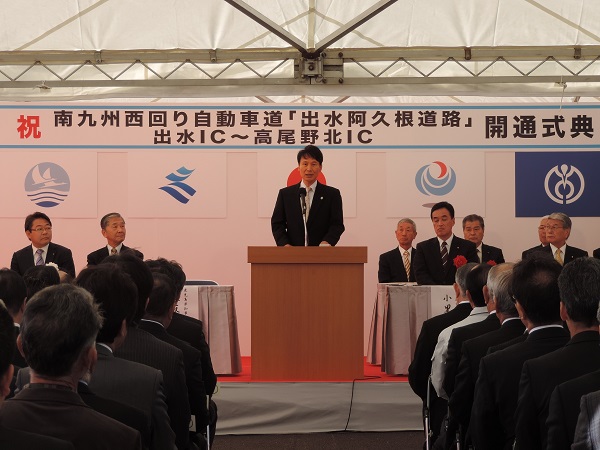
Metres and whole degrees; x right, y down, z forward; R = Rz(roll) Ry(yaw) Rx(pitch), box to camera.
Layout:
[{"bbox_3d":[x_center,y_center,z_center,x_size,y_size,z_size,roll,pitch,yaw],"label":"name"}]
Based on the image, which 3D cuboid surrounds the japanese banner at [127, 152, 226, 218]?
[{"bbox_3d":[-1.114,-0.361,24.400,0.900,0.600,0.020,0,-1,0],"label":"japanese banner"}]

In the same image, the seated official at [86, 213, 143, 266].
[{"bbox_3d":[-1.470,0.536,21.400,0.500,1.270,0.780,0,-1,-3],"label":"seated official"}]

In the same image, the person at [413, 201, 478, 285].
[{"bbox_3d":[1.158,0.491,21.100,0.540,1.350,0.780,0,-1,6],"label":"person"}]

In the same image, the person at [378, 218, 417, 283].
[{"bbox_3d":[0.891,0.563,22.700,0.500,1.240,0.780,0,-1,0],"label":"person"}]

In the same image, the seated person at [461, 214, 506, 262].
[{"bbox_3d":[1.496,0.546,22.700,0.500,1.280,0.780,0,-1,6],"label":"seated person"}]

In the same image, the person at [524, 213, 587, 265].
[{"bbox_3d":[2.042,0.535,21.350,0.520,1.270,0.780,0,-1,6],"label":"person"}]

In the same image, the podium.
[{"bbox_3d":[0.056,0.661,20.200,0.885,0.990,0.500,0,-1,0],"label":"podium"}]

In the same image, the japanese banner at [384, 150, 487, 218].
[{"bbox_3d":[1.235,-0.361,24.400,0.900,0.600,0.020,0,-1,0],"label":"japanese banner"}]

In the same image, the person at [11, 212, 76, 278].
[{"bbox_3d":[-2.029,0.531,21.250,0.540,1.280,0.780,0,-1,-3],"label":"person"}]

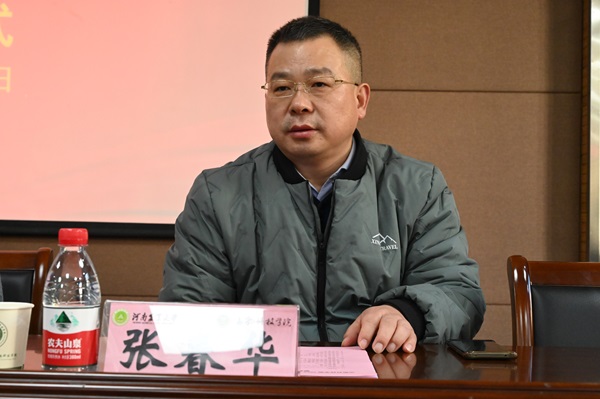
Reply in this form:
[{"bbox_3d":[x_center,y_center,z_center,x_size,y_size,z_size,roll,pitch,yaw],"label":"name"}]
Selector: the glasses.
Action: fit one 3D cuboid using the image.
[{"bbox_3d":[0.021,-0.183,1.540,0.139,0.042,0.142,-2,3,18],"label":"glasses"}]

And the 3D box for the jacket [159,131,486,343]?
[{"bbox_3d":[0.040,0.172,1.620,0.580,0.600,0.400,1,-3,3],"label":"jacket"}]

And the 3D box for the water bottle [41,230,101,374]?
[{"bbox_3d":[-0.256,0.119,1.028,0.065,0.170,0.065,1,-3,8],"label":"water bottle"}]

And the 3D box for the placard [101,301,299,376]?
[{"bbox_3d":[-0.102,0.155,0.935,0.202,0.097,0.055,1,-3,4],"label":"placard"}]

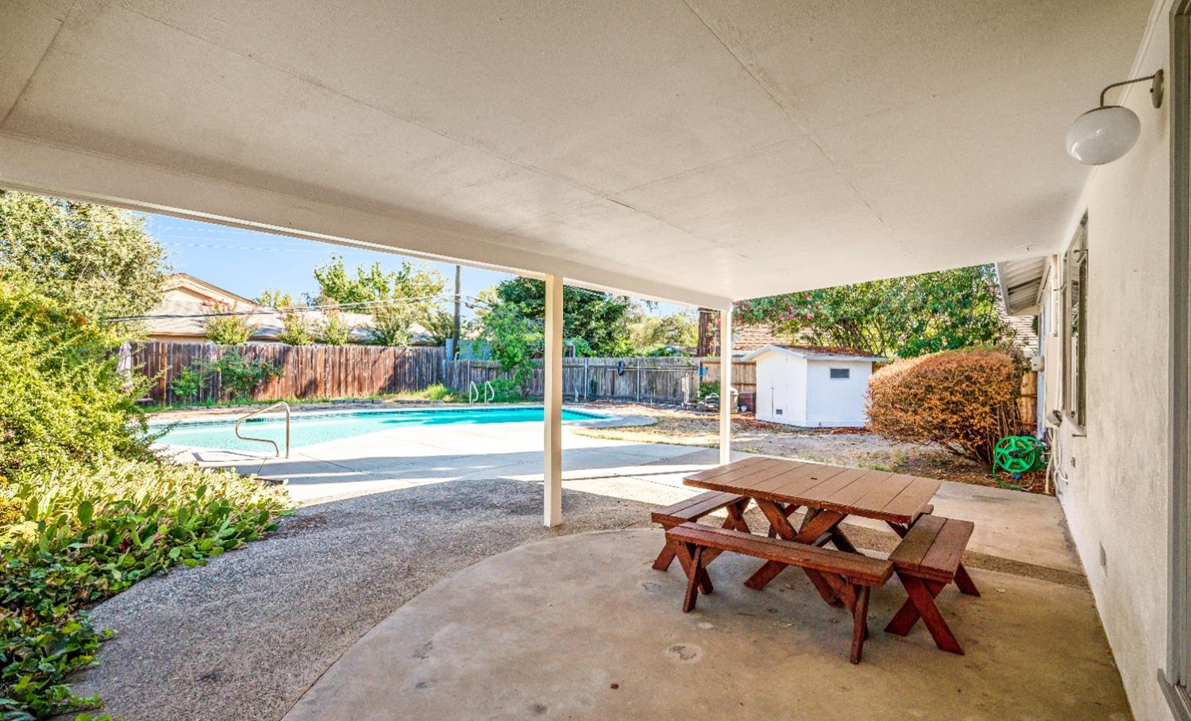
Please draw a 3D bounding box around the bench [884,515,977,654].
[{"bbox_3d":[1.946,1.229,3.225,0.355,0.409,1.115,0,0,38],"label":"bench"}]

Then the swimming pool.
[{"bbox_3d":[-4.527,1.991,13.275,10.400,1.300,6.000,0,0,-45],"label":"swimming pool"}]

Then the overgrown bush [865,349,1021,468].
[{"bbox_3d":[5.016,0.623,8.065,1.850,1.650,1.600,0,0,38],"label":"overgrown bush"}]

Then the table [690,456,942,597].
[{"bbox_3d":[1.366,1.092,3.548,1.278,0.674,1.065,0,0,38],"label":"table"}]

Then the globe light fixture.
[{"bbox_3d":[1.829,-0.846,1.987,0.250,0.295,0.197,0,0,37],"label":"globe light fixture"}]

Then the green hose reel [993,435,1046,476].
[{"bbox_3d":[5.409,1.205,7.188,0.330,0.480,0.460,0,0,-30],"label":"green hose reel"}]

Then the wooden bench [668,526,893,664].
[{"bbox_3d":[0.964,1.222,3.068,1.136,0.409,0.376,0,0,34],"label":"wooden bench"}]

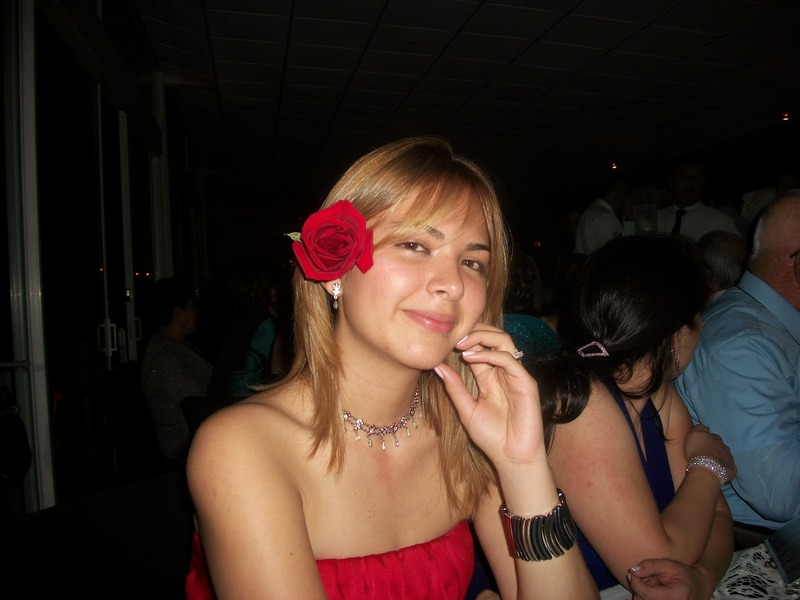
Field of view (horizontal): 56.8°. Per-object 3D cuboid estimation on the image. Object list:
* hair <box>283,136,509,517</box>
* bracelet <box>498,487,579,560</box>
[{"bbox_3d":[-0.006,0.027,0.765,0.215,0.380,0.225,4,2,-25],"label":"hair"},{"bbox_3d":[0.132,0.214,0.705,0.064,0.046,0.057,-17,16,5],"label":"bracelet"}]

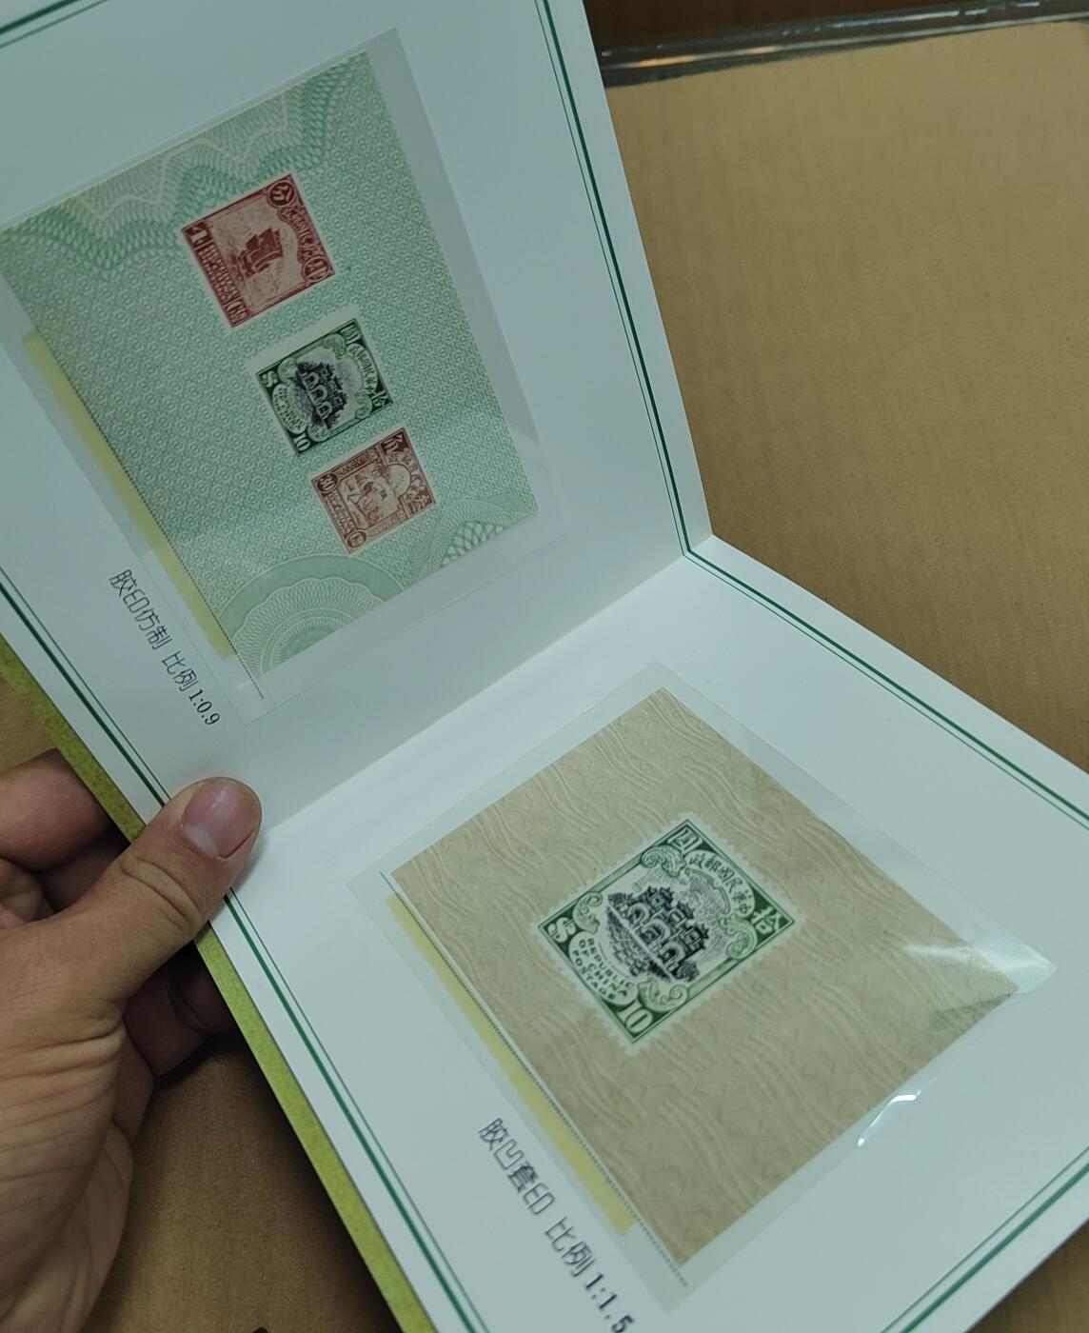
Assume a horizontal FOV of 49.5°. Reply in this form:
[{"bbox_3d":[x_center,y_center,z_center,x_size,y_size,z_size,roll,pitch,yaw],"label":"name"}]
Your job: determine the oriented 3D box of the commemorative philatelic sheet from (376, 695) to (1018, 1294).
[{"bbox_3d":[0.023,0.047,0.218,0.070,0.001,0.098,-33,44,-14],"label":"commemorative philatelic sheet"}]

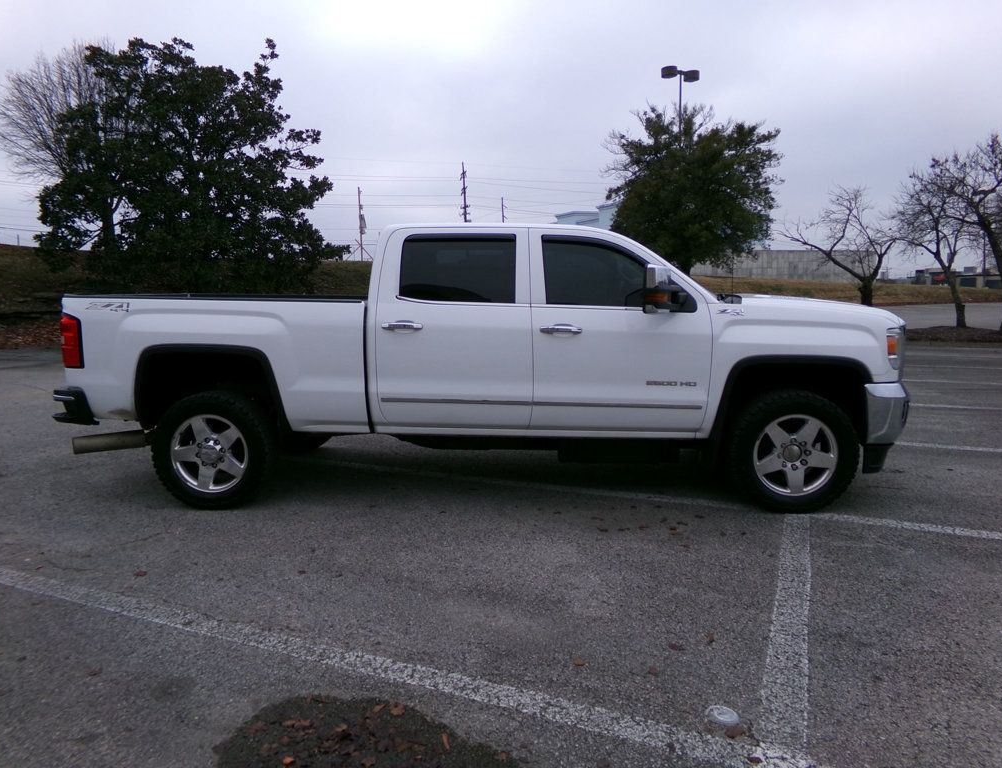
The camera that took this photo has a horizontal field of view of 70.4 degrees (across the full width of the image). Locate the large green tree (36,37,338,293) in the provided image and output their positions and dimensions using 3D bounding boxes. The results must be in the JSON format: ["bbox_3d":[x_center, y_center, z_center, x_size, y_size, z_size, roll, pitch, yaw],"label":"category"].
[{"bbox_3d":[-9.303,-6.284,21.859,9.480,8.360,8.800,-3,8,-22],"label":"large green tree"}]

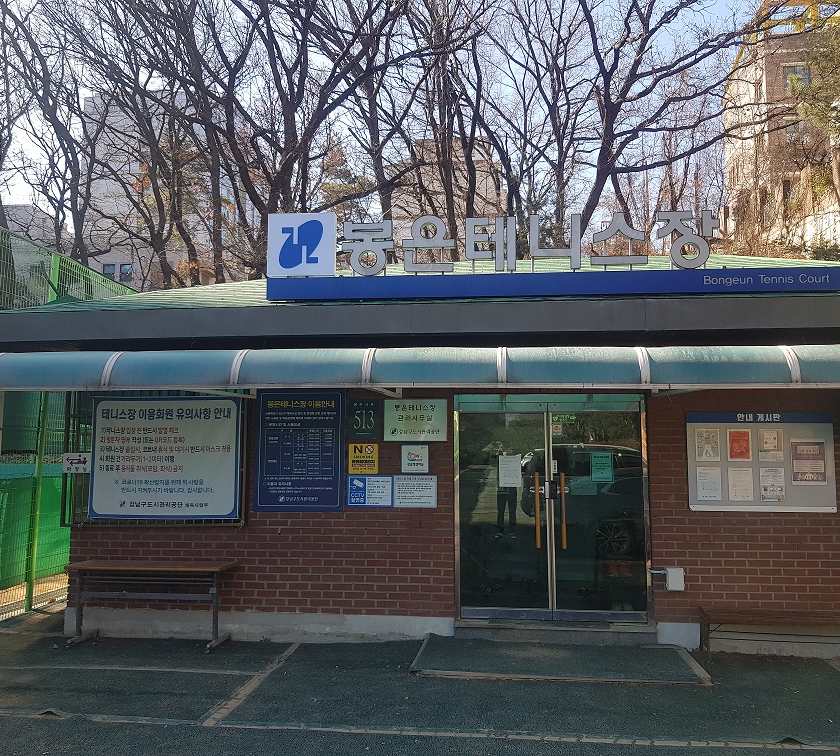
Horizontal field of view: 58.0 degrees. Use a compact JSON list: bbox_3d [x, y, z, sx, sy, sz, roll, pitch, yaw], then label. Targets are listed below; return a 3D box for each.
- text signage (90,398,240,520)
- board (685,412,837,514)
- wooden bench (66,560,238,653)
[{"bbox_3d":[-2.473,0.774,7.356,1.505,1.169,0.030,0,-7,6],"label":"text signage"},{"bbox_3d":[3.088,0.762,6.876,1.279,0.891,0.045,0,-7,6],"label":"board"},{"bbox_3d":[-2.481,2.098,7.016,1.464,0.722,0.451,0,-7,6],"label":"wooden bench"}]

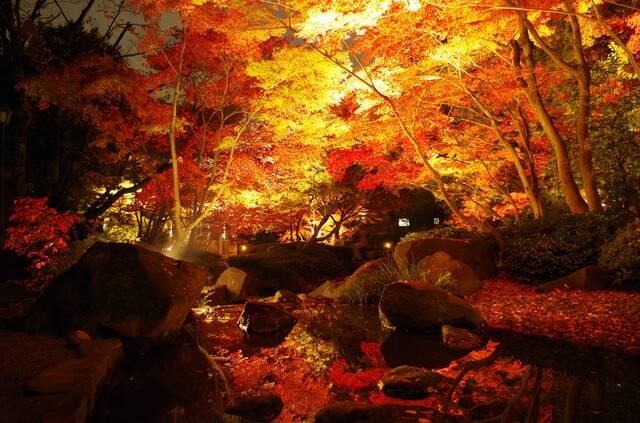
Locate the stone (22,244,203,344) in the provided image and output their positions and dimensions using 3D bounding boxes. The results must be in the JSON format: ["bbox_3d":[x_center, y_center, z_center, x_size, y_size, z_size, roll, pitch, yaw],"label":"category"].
[{"bbox_3d":[-2.602,0.974,6.150,2.110,1.151,1.400,0,0,-23],"label":"stone"}]

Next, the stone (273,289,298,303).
[{"bbox_3d":[-0.573,1.384,7.950,0.422,0.218,0.320,0,0,-4],"label":"stone"}]

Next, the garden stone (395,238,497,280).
[{"bbox_3d":[2.281,0.843,8.700,1.757,0.726,1.150,0,0,15],"label":"garden stone"}]

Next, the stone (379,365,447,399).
[{"bbox_3d":[0.792,1.422,4.100,0.560,0.224,0.460,0,0,11],"label":"stone"}]

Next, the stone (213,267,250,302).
[{"bbox_3d":[-1.462,1.206,8.000,0.580,0.591,0.420,0,0,-10],"label":"stone"}]

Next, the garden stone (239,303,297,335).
[{"bbox_3d":[-0.704,1.386,6.300,0.769,0.376,0.580,0,0,-6],"label":"garden stone"}]

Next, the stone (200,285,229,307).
[{"bbox_3d":[-1.675,1.321,7.600,0.425,0.334,0.360,0,0,-12],"label":"stone"}]

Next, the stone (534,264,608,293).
[{"bbox_3d":[4.062,1.058,7.700,1.004,0.424,0.650,0,0,28],"label":"stone"}]

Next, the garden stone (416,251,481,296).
[{"bbox_3d":[2.013,0.948,7.500,0.949,0.694,0.750,0,0,15],"label":"garden stone"}]

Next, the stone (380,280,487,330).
[{"bbox_3d":[1.502,1.230,6.450,1.363,0.618,0.850,0,0,13],"label":"stone"}]

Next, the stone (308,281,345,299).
[{"bbox_3d":[0.113,1.347,8.350,0.615,0.296,0.420,0,0,1],"label":"stone"}]

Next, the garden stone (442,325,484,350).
[{"bbox_3d":[1.589,1.377,5.300,0.437,0.259,0.360,0,0,17],"label":"garden stone"}]

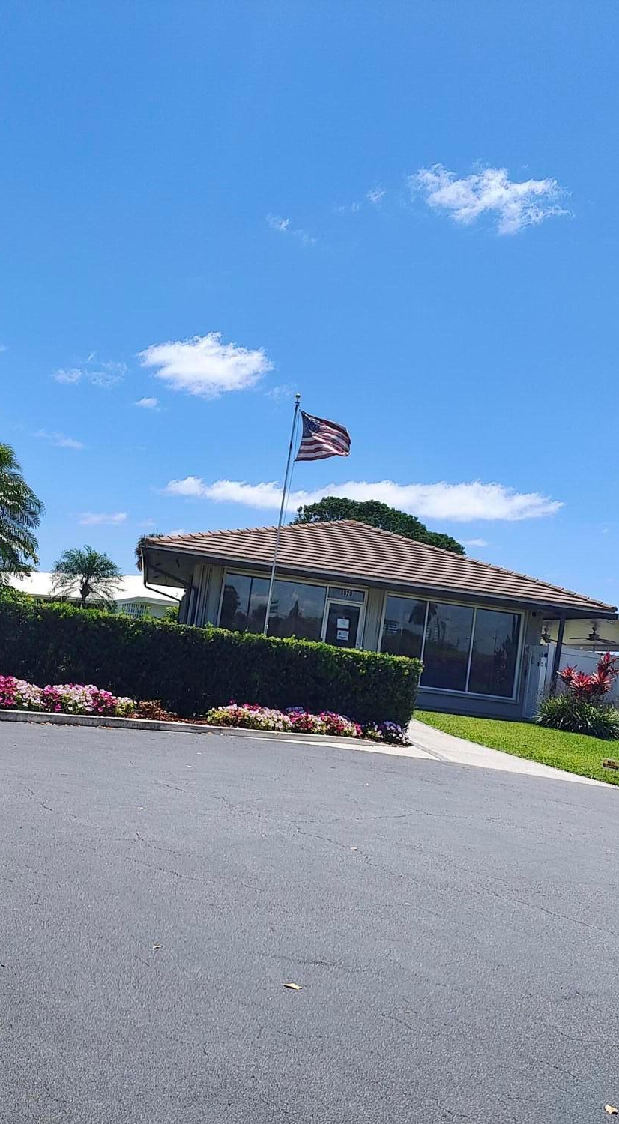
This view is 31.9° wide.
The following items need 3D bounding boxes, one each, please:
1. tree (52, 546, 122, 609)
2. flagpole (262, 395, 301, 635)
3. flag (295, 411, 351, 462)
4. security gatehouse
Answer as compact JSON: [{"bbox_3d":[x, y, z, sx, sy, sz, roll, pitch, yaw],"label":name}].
[{"bbox_3d":[-6.960,1.197,33.439,2.150,3.380,2.150,8,-5,-11],"label":"tree"},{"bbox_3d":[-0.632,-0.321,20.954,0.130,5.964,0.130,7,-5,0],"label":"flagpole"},{"bbox_3d":[0.262,-2.322,20.152,1.150,0.920,0.400,8,-5,0],"label":"flag"},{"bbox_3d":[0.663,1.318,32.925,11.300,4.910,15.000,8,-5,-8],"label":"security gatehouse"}]

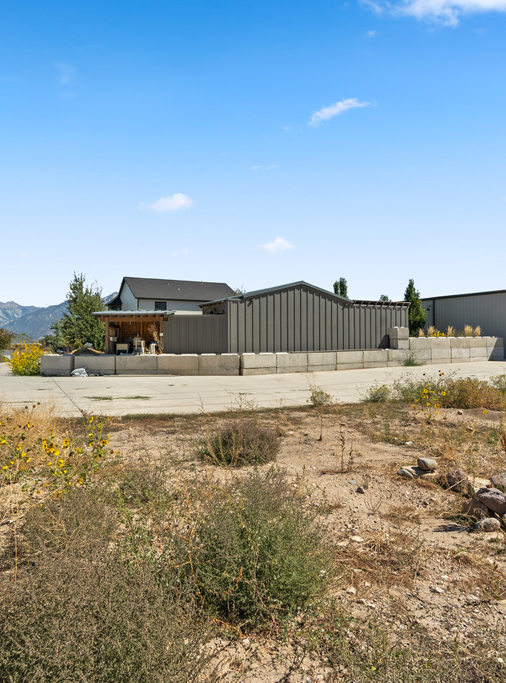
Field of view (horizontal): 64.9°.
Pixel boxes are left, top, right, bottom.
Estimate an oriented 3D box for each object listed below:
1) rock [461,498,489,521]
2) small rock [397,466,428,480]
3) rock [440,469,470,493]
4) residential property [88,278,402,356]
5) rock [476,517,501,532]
[{"bbox_3d":[1.739,1.313,3.120,0.194,0.110,0.174,0,0,28],"label":"rock"},{"bbox_3d":[1.770,1.448,4.372,0.330,0.115,0.250,-1,0,22],"label":"small rock"},{"bbox_3d":[1.828,1.259,3.620,0.246,0.145,0.212,0,0,26],"label":"rock"},{"bbox_3d":[0.100,-1.350,22.400,16.600,3.800,6.800,0,0,-22],"label":"residential property"},{"bbox_3d":[1.883,1.462,3.180,0.175,0.110,0.150,-1,0,31],"label":"rock"}]

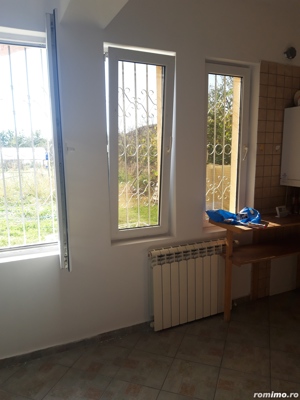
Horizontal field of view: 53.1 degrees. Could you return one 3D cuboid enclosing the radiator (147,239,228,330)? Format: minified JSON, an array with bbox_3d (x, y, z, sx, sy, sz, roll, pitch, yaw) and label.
[{"bbox_3d":[0.375,0.717,2.641,0.795,0.680,0.090,-5,9,-23],"label":"radiator"}]

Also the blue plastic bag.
[{"bbox_3d":[0.721,0.128,2.669,0.430,0.115,0.210,-1,9,0],"label":"blue plastic bag"}]

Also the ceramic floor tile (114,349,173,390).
[{"bbox_3d":[-0.035,1.188,2.130,0.330,0.010,0.330,2,9,20],"label":"ceramic floor tile"}]

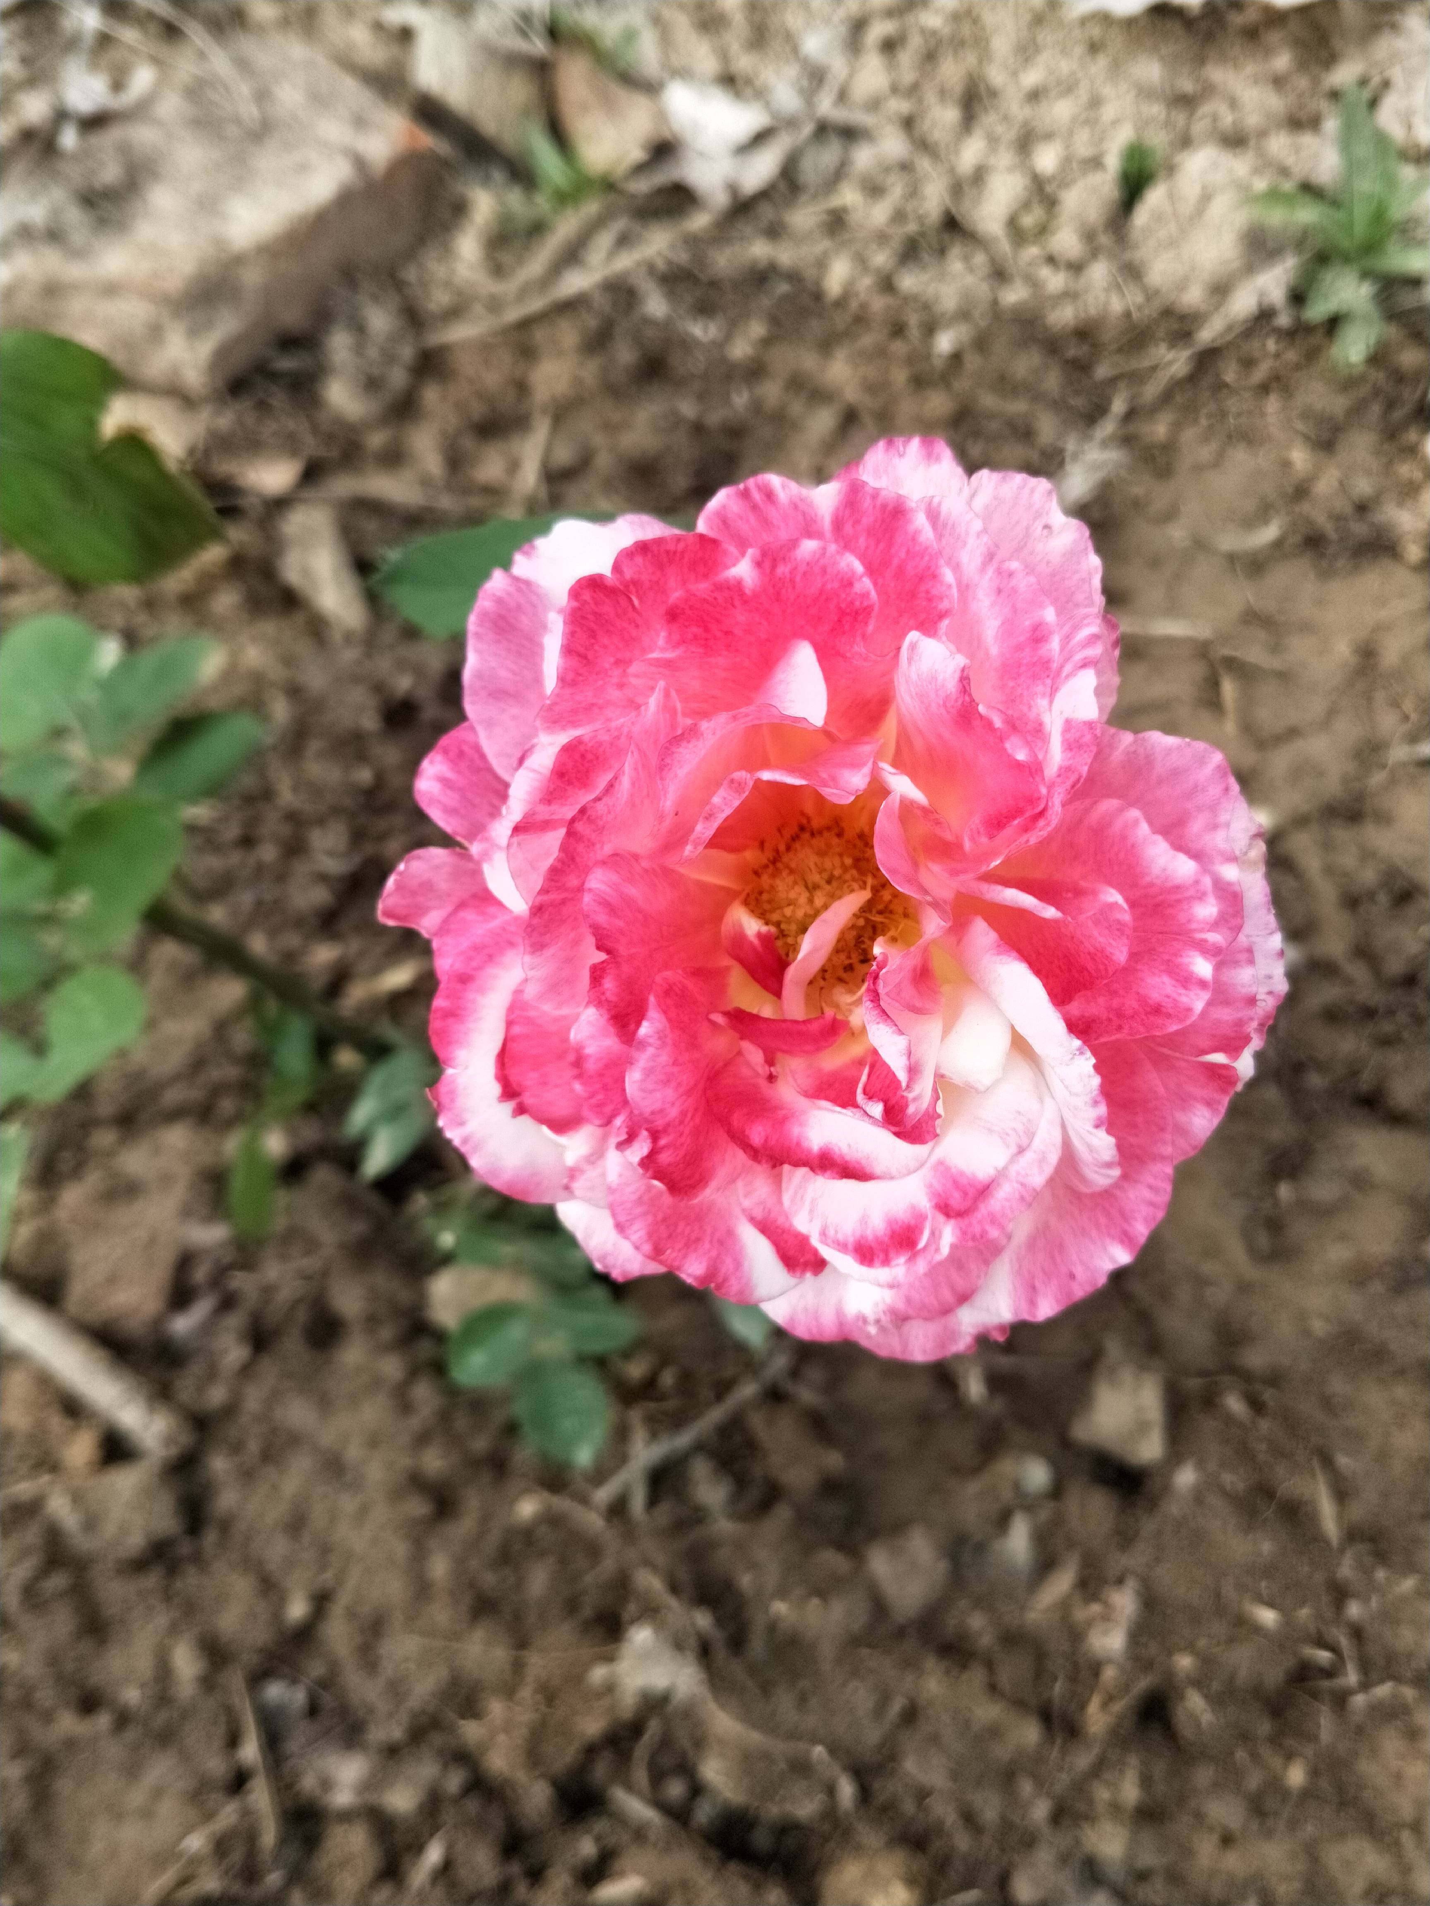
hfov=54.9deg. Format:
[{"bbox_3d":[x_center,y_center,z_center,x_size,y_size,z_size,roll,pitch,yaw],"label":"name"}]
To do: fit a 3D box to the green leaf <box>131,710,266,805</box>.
[{"bbox_3d":[-0.124,-0.047,0.330,0.031,0.011,0.015,-34,73,-12],"label":"green leaf"}]

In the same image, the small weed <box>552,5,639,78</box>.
[{"bbox_3d":[-0.048,-0.364,0.550,0.034,0.022,0.026,-2,69,-1],"label":"small weed"}]

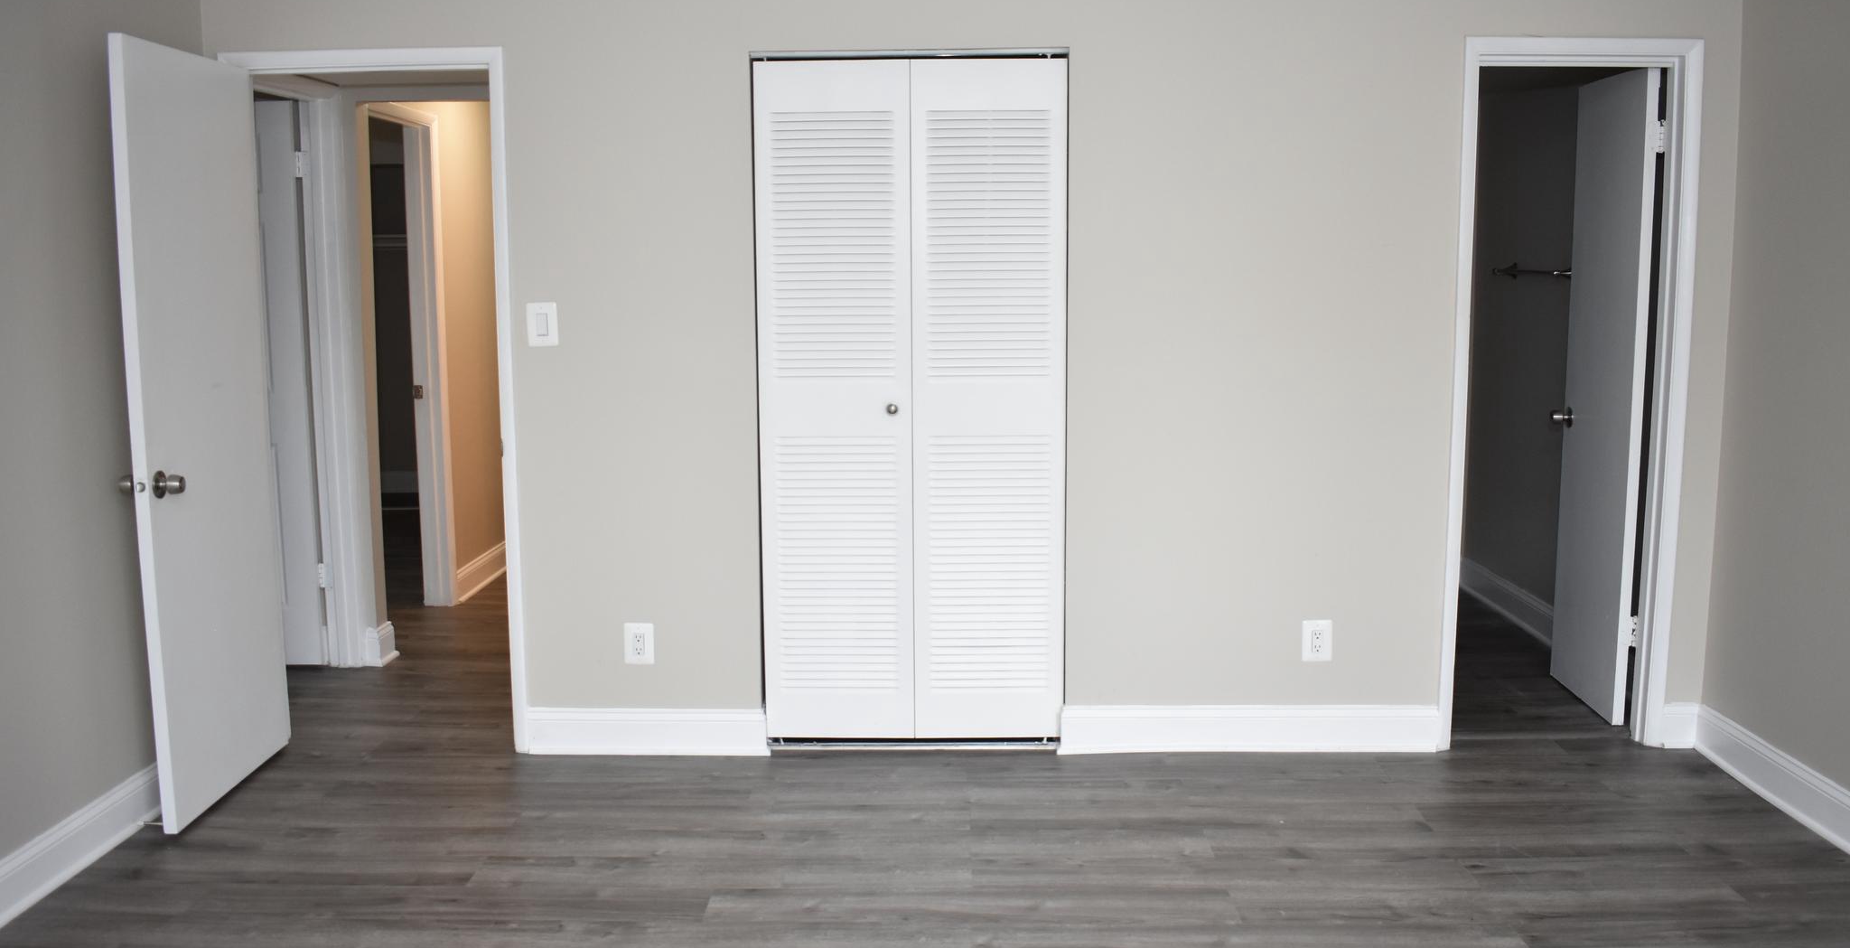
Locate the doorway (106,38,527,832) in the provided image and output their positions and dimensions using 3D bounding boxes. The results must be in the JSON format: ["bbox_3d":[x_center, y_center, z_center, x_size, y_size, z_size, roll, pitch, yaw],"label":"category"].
[{"bbox_3d":[-1.629,-0.147,3.822,0.815,2.094,0.780,0,7,1],"label":"doorway"}]

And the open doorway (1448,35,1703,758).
[{"bbox_3d":[1.903,-0.209,4.162,0.680,2.113,0.140,0,7,1],"label":"open doorway"}]

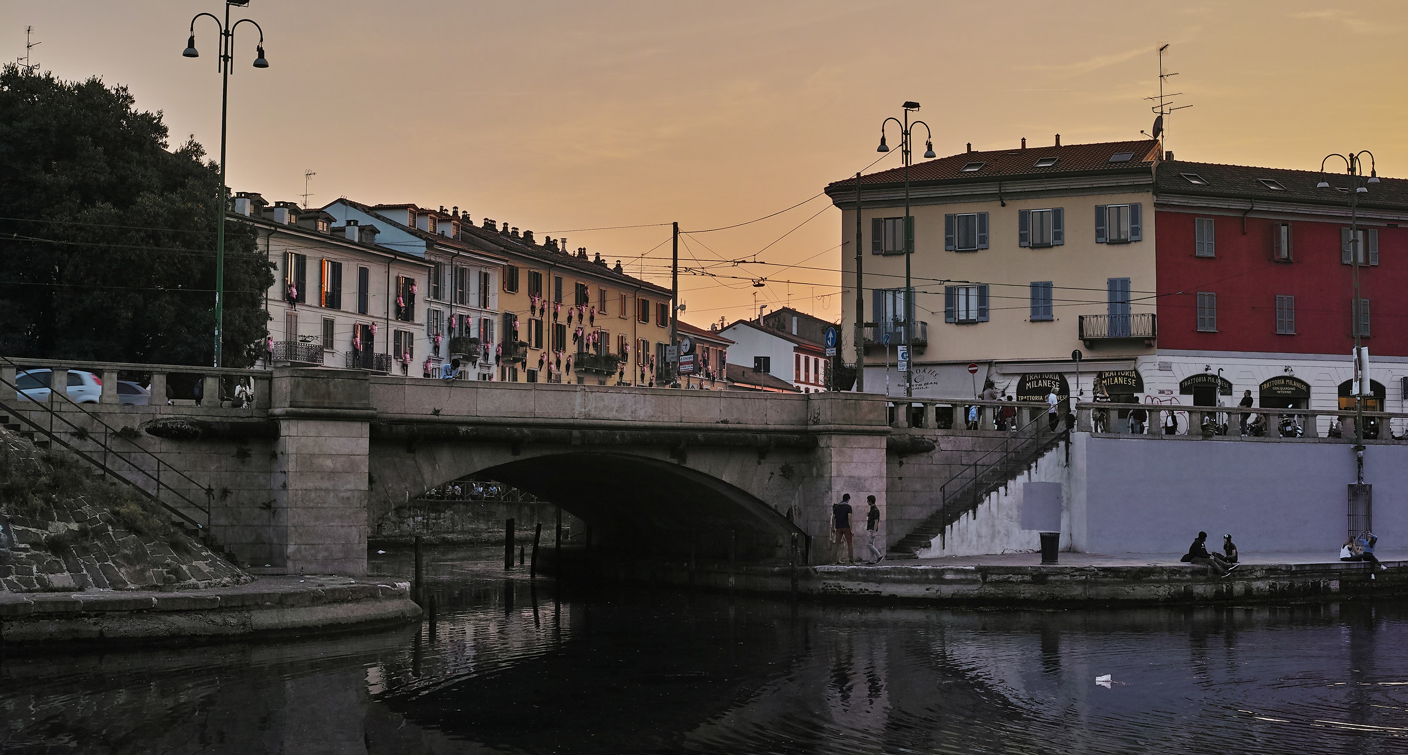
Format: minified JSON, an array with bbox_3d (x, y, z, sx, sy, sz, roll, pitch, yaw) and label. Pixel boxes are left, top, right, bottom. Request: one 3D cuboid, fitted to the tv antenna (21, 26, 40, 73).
[{"bbox_3d":[-35.734,-17.349,93.416,1.100,2.800,1.100,0,-4,0],"label":"tv antenna"}]

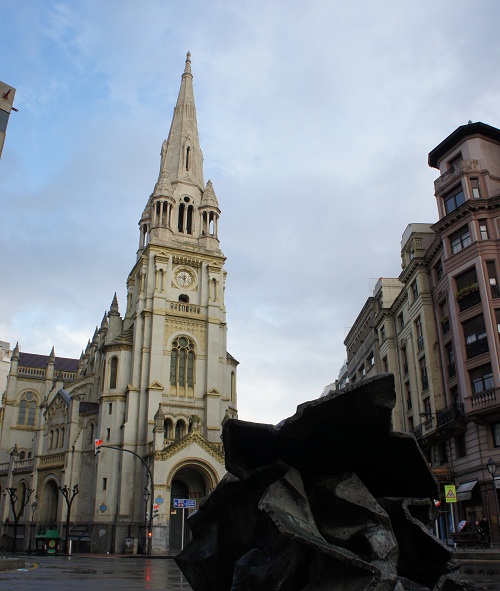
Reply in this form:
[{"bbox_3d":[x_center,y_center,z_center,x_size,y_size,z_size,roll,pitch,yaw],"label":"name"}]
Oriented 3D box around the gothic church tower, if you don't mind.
[{"bbox_3d":[-6.081,-3.278,48.897,10.800,46.050,10.800,9,-23,-22],"label":"gothic church tower"}]

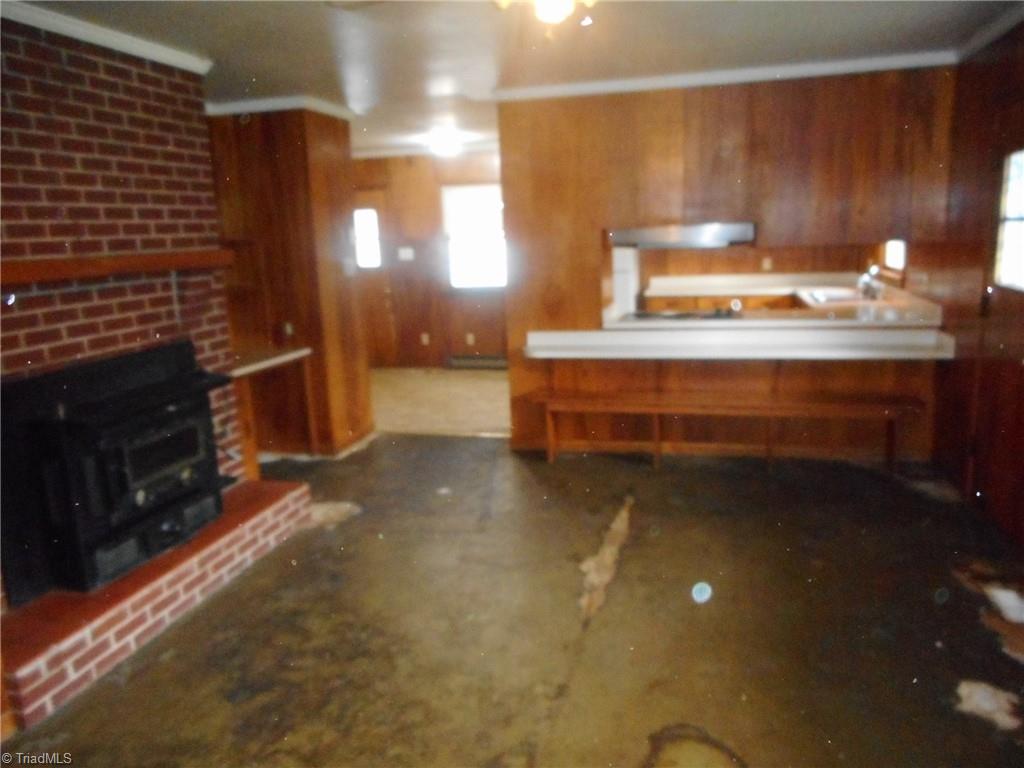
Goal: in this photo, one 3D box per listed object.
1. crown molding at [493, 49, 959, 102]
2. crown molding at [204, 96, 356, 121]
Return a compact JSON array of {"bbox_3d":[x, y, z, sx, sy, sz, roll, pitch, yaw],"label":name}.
[{"bbox_3d":[1.187,-1.839,4.455,2.695,0.073,0.059,1,12,15],"label":"crown molding"},{"bbox_3d":[-1.577,-1.876,5.149,0.791,0.073,0.723,1,12,15],"label":"crown molding"}]

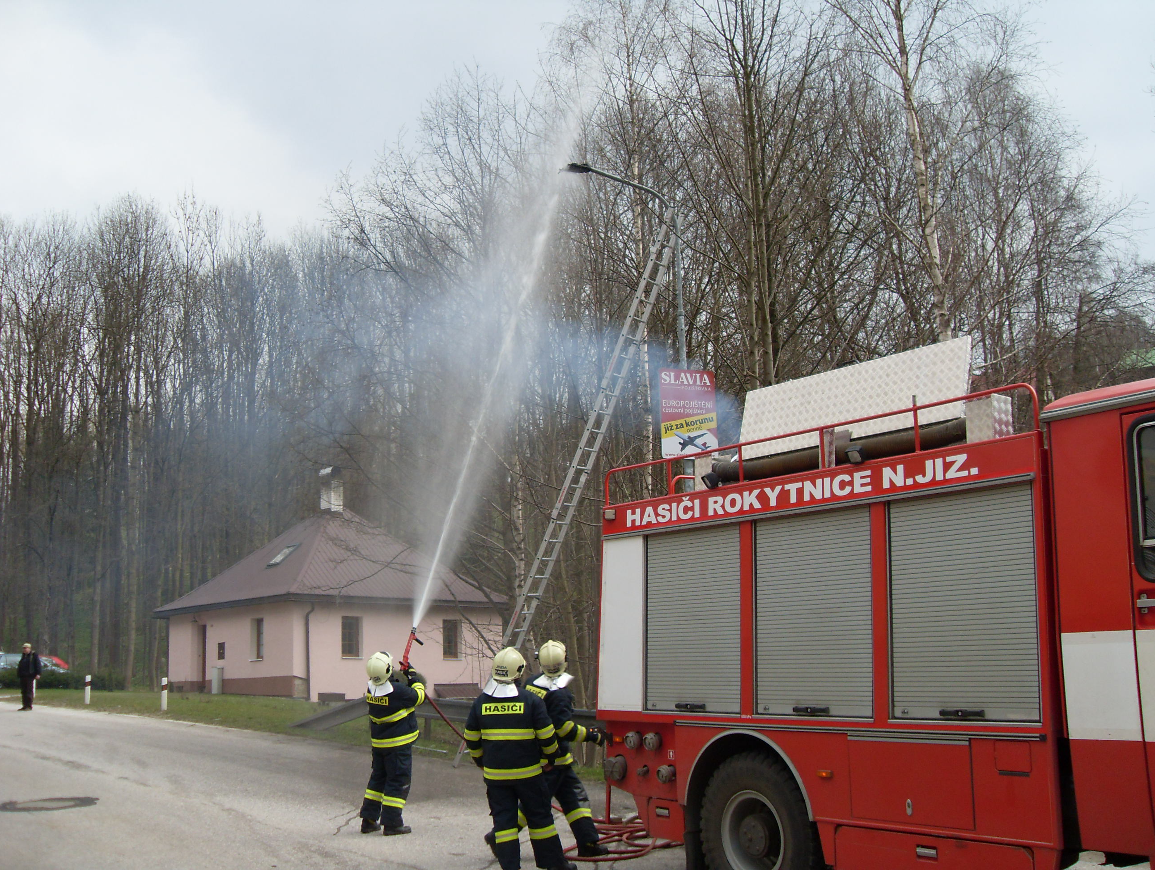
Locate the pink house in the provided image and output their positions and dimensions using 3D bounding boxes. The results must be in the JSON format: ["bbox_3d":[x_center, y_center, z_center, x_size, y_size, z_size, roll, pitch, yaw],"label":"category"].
[{"bbox_3d":[-8.591,5.221,43.196,8.521,7.881,8.880,10,-16,-43],"label":"pink house"}]

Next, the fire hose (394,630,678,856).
[{"bbox_3d":[-0.338,2.992,12.456,2.667,2.176,2.521,-3,-12,6],"label":"fire hose"}]

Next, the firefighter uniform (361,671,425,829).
[{"bbox_3d":[-1.896,3.221,12.660,0.520,1.550,0.560,10,-17,-43],"label":"firefighter uniform"}]

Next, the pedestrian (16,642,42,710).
[{"bbox_3d":[-14.194,6.264,32.179,0.600,1.730,0.450,-6,-13,21],"label":"pedestrian"}]

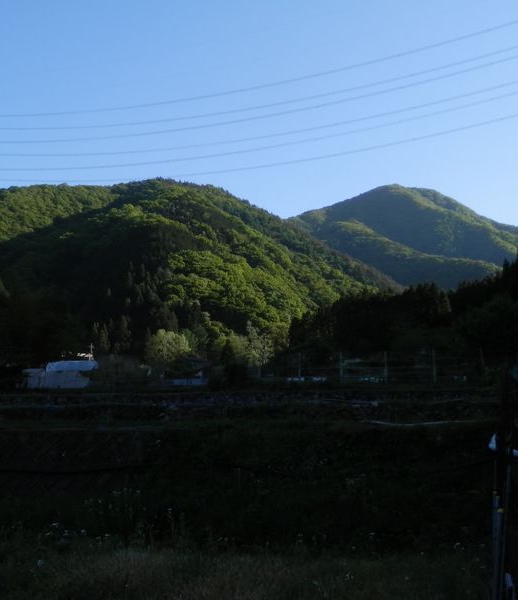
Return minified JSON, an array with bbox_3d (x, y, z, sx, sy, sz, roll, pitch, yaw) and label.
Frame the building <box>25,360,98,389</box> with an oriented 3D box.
[{"bbox_3d":[-15.900,6.000,61.700,5.200,2.300,3.600,0,-5,0],"label":"building"}]

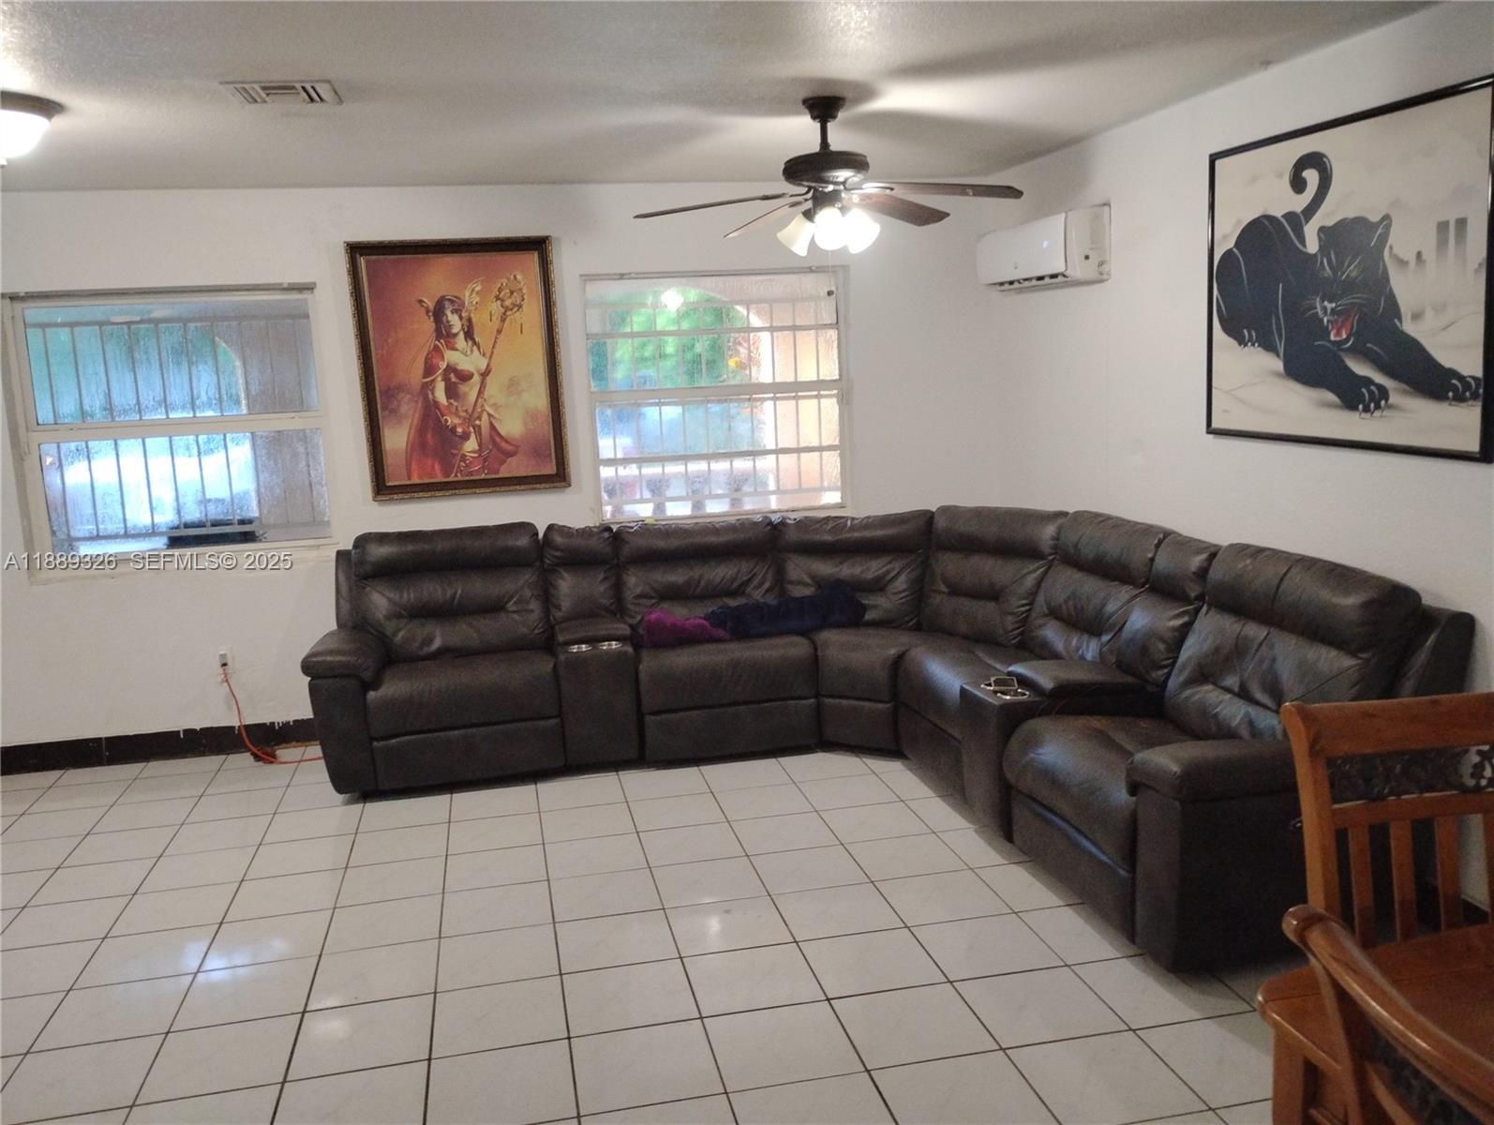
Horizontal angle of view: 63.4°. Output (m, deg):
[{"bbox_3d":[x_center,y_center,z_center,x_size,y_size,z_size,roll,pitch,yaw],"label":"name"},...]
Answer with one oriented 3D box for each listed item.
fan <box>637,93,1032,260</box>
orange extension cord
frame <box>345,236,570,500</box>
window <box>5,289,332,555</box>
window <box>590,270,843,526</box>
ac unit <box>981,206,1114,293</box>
[{"bbox_3d":[0.269,-1.299,4.089,1.300,0.510,1.300,-4,9,-12],"label":"fan"},{"bbox_3d":[-2.118,0.672,5.373,0.430,0.400,0.280,-4,9,-12],"label":"orange extension cord"},{"bbox_3d":[-1.285,-0.873,5.455,0.885,1.140,0.045,-4,9,-12],"label":"frame"},{"bbox_3d":[-2.470,-0.611,5.284,1.220,1.130,0.090,-4,9,-12],"label":"window"},{"bbox_3d":[-0.130,-0.788,5.765,1.235,1.145,0.090,-4,9,-12],"label":"window"},{"bbox_3d":[1.255,-1.318,5.192,0.200,0.295,0.860,-5,9,-13],"label":"ac unit"}]

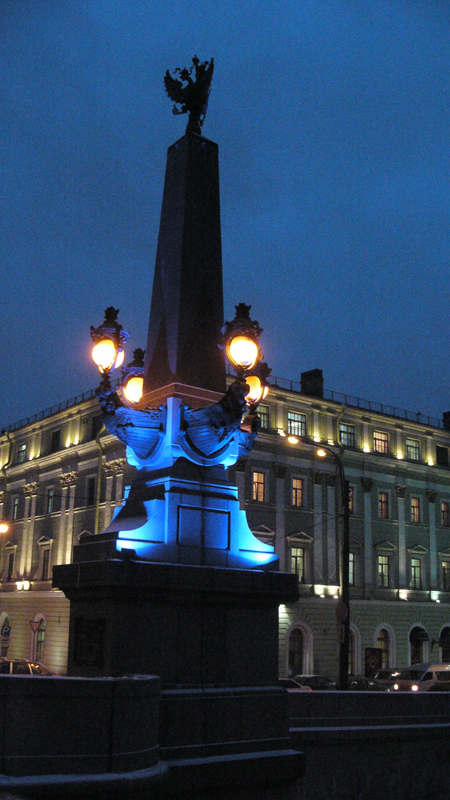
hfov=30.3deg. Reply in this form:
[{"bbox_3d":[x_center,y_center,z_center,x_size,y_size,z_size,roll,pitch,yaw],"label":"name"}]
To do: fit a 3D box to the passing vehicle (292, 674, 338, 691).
[{"bbox_3d":[4.850,17.324,49.905,4.250,1.460,1.720,13,-19,-36],"label":"passing vehicle"}]

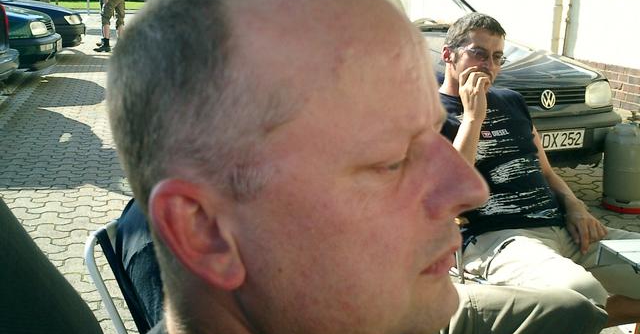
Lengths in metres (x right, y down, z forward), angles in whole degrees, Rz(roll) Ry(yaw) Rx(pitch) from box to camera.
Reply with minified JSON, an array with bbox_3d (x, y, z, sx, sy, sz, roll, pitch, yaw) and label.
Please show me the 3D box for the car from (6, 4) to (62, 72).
[{"bbox_3d":[-5.265,-1.738,8.019,4.020,1.420,1.700,-3,16,-13],"label":"car"}]

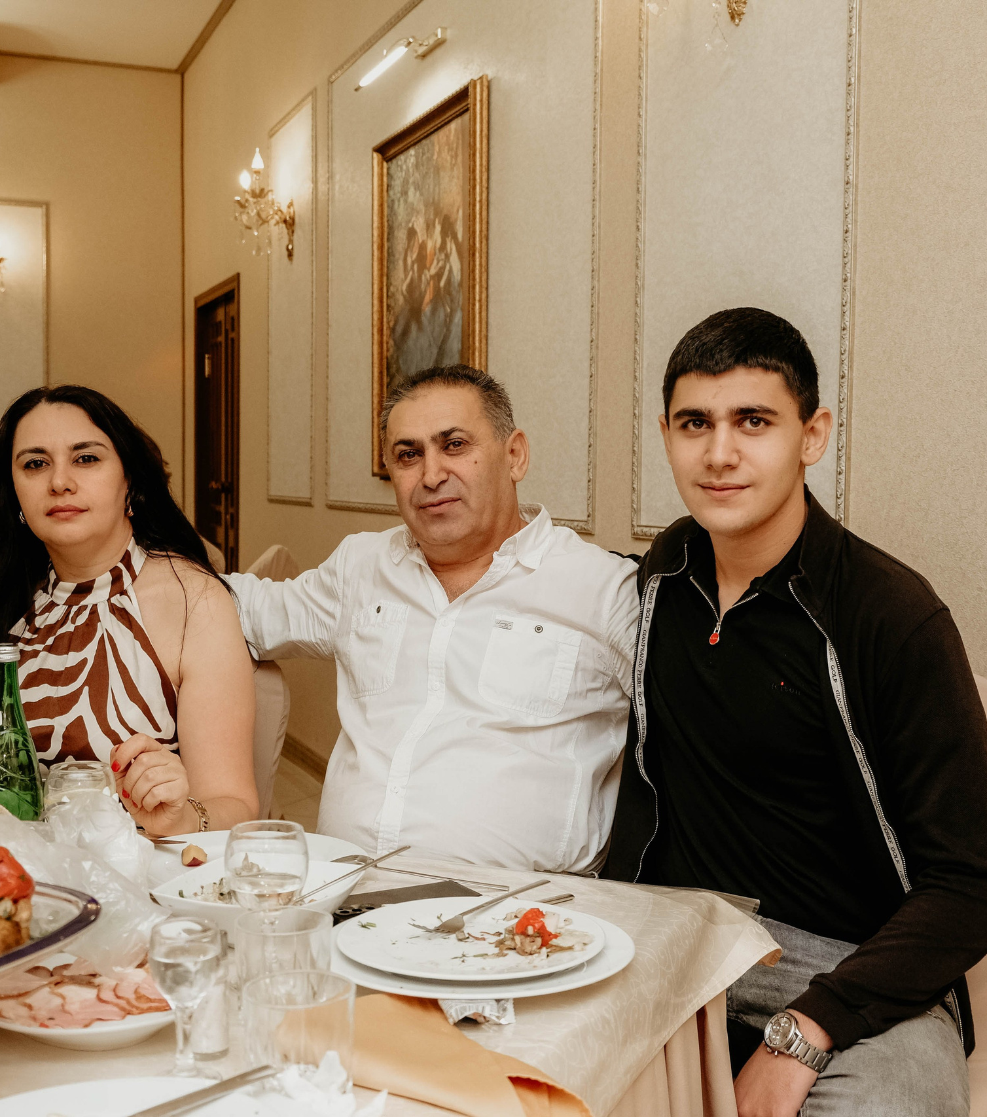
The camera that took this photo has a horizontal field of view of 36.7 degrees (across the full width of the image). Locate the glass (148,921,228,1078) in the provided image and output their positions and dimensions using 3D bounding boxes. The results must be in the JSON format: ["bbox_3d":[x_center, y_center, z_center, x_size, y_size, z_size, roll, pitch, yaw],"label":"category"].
[{"bbox_3d":[-0.220,0.317,1.062,0.051,0.108,0.051,1,3,0],"label":"glass"}]

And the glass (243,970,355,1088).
[{"bbox_3d":[-0.137,0.335,1.049,0.077,0.076,0.077,1,3,0],"label":"glass"}]

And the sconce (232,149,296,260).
[{"bbox_3d":[-0.912,-1.393,5.894,0.230,0.410,0.360,-1,4,-22],"label":"sconce"}]

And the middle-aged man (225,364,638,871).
[{"bbox_3d":[-0.166,0.417,1.805,0.740,1.310,0.720,2,4,20],"label":"middle-aged man"}]

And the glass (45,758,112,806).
[{"bbox_3d":[-0.430,0.277,1.551,0.072,0.125,0.072,1,3,0],"label":"glass"}]

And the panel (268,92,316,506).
[{"bbox_3d":[-0.823,-0.994,5.962,0.035,1.550,0.770,-1,4,-22],"label":"panel"}]

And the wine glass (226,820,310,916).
[{"bbox_3d":[-0.193,0.294,1.278,0.072,0.128,0.072,1,3,0],"label":"wine glass"}]

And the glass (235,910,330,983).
[{"bbox_3d":[-0.167,0.326,1.185,0.076,0.075,0.076,1,3,0],"label":"glass"}]

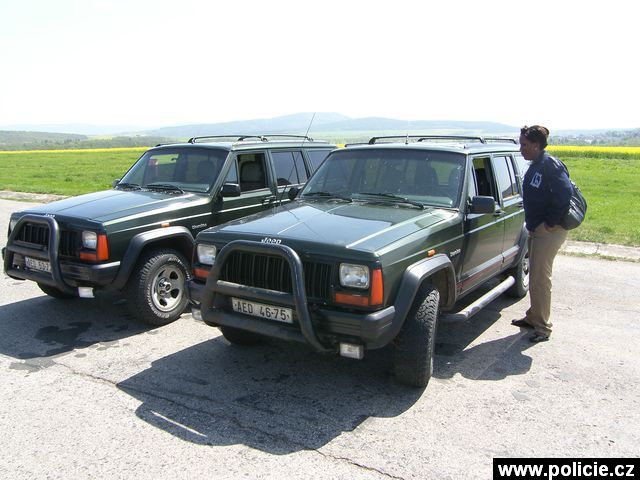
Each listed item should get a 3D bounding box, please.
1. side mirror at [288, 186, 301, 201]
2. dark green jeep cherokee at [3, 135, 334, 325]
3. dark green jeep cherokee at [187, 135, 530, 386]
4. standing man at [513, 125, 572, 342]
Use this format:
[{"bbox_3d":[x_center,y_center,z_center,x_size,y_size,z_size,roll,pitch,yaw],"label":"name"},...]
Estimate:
[{"bbox_3d":[-0.241,-0.443,4.930,0.090,0.140,0.170,-9,13,-43],"label":"side mirror"},{"bbox_3d":[-1.379,-0.353,6.193,1.850,1.710,4.280,6,12,32],"label":"dark green jeep cherokee"},{"bbox_3d":[0.794,-0.103,4.883,1.850,1.710,4.280,6,12,34],"label":"dark green jeep cherokee"},{"bbox_3d":[1.887,-0.057,4.372,0.440,1.760,0.500,1,10,7],"label":"standing man"}]

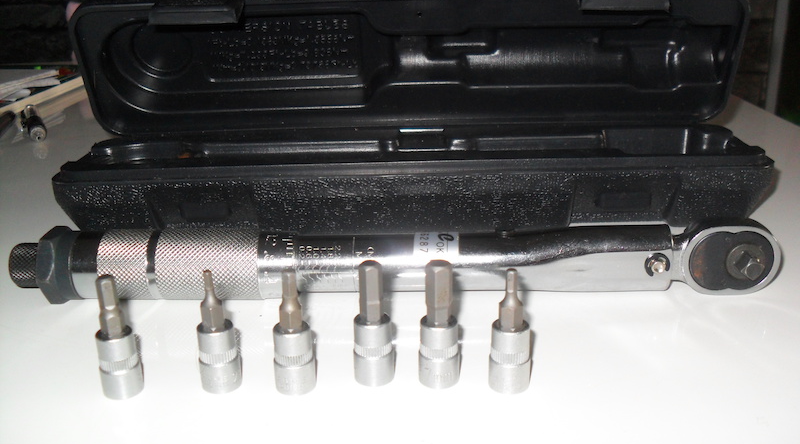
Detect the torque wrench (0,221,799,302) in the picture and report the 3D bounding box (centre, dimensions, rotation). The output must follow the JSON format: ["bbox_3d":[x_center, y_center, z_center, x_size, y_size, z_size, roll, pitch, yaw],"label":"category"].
[{"bbox_3d":[-0.005,0.014,0.290,0.277,0.027,0.029,-1,22,3],"label":"torque wrench"}]

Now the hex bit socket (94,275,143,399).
[{"bbox_3d":[-0.083,0.033,0.235,0.012,0.037,0.012,-2,22,0],"label":"hex bit socket"}]

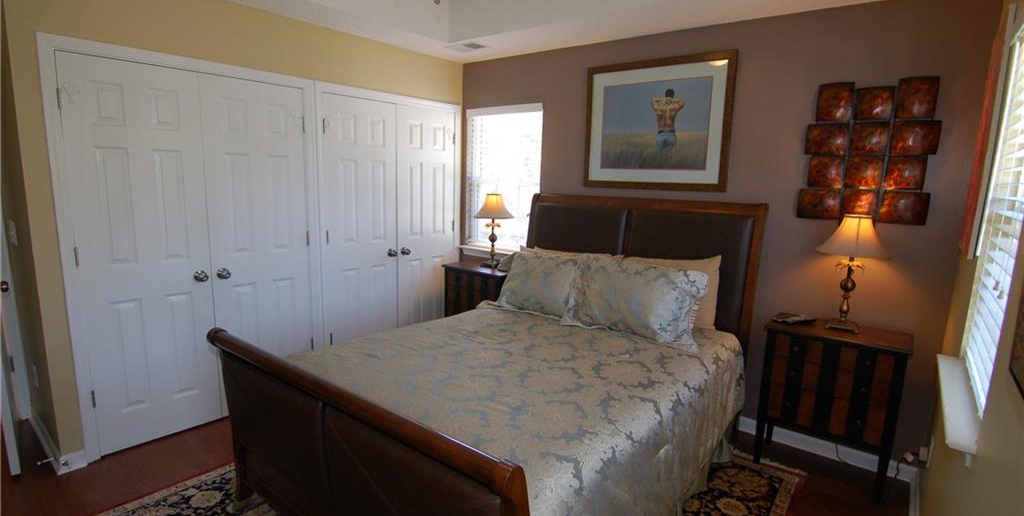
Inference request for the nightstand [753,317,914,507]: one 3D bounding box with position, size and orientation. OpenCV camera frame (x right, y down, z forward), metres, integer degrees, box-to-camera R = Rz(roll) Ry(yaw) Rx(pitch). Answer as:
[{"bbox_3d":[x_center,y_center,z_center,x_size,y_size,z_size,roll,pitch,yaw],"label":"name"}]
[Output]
[{"bbox_3d":[1.650,0.752,2.530,0.595,0.780,0.295,9,12,39],"label":"nightstand"}]

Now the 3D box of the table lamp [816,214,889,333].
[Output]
[{"bbox_3d":[1.678,0.077,2.399,0.297,0.579,0.295,9,12,39],"label":"table lamp"}]

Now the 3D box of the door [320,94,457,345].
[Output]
[{"bbox_3d":[-0.913,-0.165,3.842,0.040,2.045,1.216,9,12,39],"label":"door"}]

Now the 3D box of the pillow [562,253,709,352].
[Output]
[{"bbox_3d":[0.734,0.234,2.831,0.740,0.470,0.190,8,-17,33],"label":"pillow"}]

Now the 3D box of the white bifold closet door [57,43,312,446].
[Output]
[{"bbox_3d":[-1.760,-0.017,2.836,0.040,2.035,1.181,9,12,39],"label":"white bifold closet door"}]

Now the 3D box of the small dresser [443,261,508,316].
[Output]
[{"bbox_3d":[-0.213,0.472,3.902,0.610,0.800,0.310,9,12,39],"label":"small dresser"}]

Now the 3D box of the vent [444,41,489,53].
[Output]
[{"bbox_3d":[-0.328,-1.568,3.616,0.320,0.020,0.205,9,12,39],"label":"vent"}]

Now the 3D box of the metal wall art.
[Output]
[{"bbox_3d":[1.768,-0.524,2.409,0.533,0.695,0.060,9,12,39],"label":"metal wall art"}]

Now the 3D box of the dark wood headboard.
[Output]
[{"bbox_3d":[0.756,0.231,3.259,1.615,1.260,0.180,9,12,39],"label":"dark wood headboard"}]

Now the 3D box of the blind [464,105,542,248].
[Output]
[{"bbox_3d":[-0.103,-0.647,3.991,0.825,1.155,0.050,9,12,39],"label":"blind"}]

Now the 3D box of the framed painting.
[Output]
[{"bbox_3d":[0.893,-0.855,3.118,0.995,0.816,0.040,9,12,39],"label":"framed painting"}]

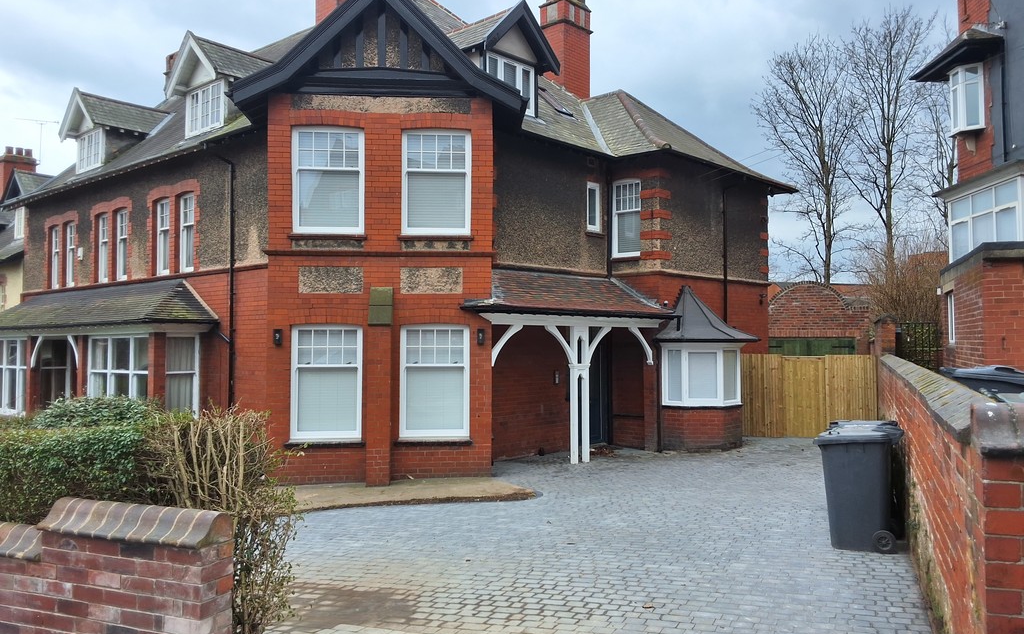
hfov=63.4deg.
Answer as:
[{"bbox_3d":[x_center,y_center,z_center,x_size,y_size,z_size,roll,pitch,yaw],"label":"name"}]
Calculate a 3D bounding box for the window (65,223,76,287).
[{"bbox_3d":[-11.286,-1.608,21.495,0.860,1.680,0.160,-2,-3,42],"label":"window"}]

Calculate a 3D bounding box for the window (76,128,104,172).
[{"bbox_3d":[-10.669,-4.191,21.049,1.649,0.909,0.160,-2,-3,42],"label":"window"}]

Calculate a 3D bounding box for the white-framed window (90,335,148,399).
[{"bbox_3d":[-7.548,1.223,15.820,2.700,1.670,0.200,-2,-3,42],"label":"white-framed window"}]

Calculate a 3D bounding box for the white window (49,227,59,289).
[{"bbox_3d":[-11.767,-1.536,21.545,0.750,1.640,0.120,-2,-3,42],"label":"white window"}]

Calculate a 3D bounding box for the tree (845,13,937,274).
[{"bbox_3d":[20.272,-6.569,44.245,4.993,20.410,4.993,-1,-2,25],"label":"tree"}]

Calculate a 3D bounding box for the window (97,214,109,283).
[{"bbox_3d":[-9.775,-1.661,20.116,0.860,1.680,0.160,-2,-3,42],"label":"window"}]

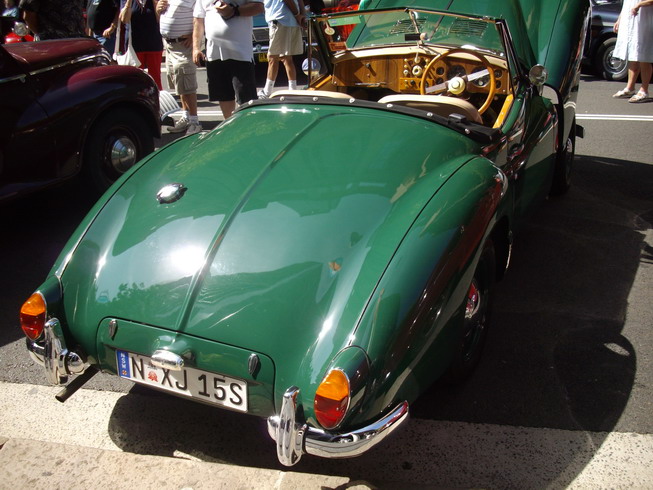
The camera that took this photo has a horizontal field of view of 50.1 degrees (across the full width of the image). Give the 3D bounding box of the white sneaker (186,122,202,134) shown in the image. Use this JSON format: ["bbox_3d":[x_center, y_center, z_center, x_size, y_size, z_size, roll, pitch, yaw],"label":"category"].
[{"bbox_3d":[-1.255,-1.065,6.638,0.110,0.120,0.295,7,25,20],"label":"white sneaker"}]

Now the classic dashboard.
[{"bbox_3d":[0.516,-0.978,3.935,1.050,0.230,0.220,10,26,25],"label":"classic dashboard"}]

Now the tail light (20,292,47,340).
[{"bbox_3d":[-1.025,0.250,2.445,0.115,0.180,0.080,12,27,29],"label":"tail light"}]

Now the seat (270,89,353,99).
[{"bbox_3d":[0.037,-0.559,3.782,0.500,0.640,0.620,9,26,25],"label":"seat"}]

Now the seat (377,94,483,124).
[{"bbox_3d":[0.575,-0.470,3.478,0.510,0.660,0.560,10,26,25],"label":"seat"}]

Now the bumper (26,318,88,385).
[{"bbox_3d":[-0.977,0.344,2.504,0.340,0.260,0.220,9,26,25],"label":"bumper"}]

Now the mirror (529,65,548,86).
[{"bbox_3d":[1.100,-0.879,3.620,0.105,0.110,0.055,13,28,31],"label":"mirror"}]

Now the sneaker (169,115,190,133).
[{"bbox_3d":[-1.455,-1.196,6.956,0.295,0.120,0.110,-17,27,-29],"label":"sneaker"}]

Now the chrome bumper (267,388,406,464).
[{"bbox_3d":[0.028,0.499,2.077,0.360,0.285,0.330,10,26,25],"label":"chrome bumper"}]

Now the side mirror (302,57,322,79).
[{"bbox_3d":[-0.086,-1.036,4.080,0.107,0.110,0.055,0,24,7],"label":"side mirror"}]

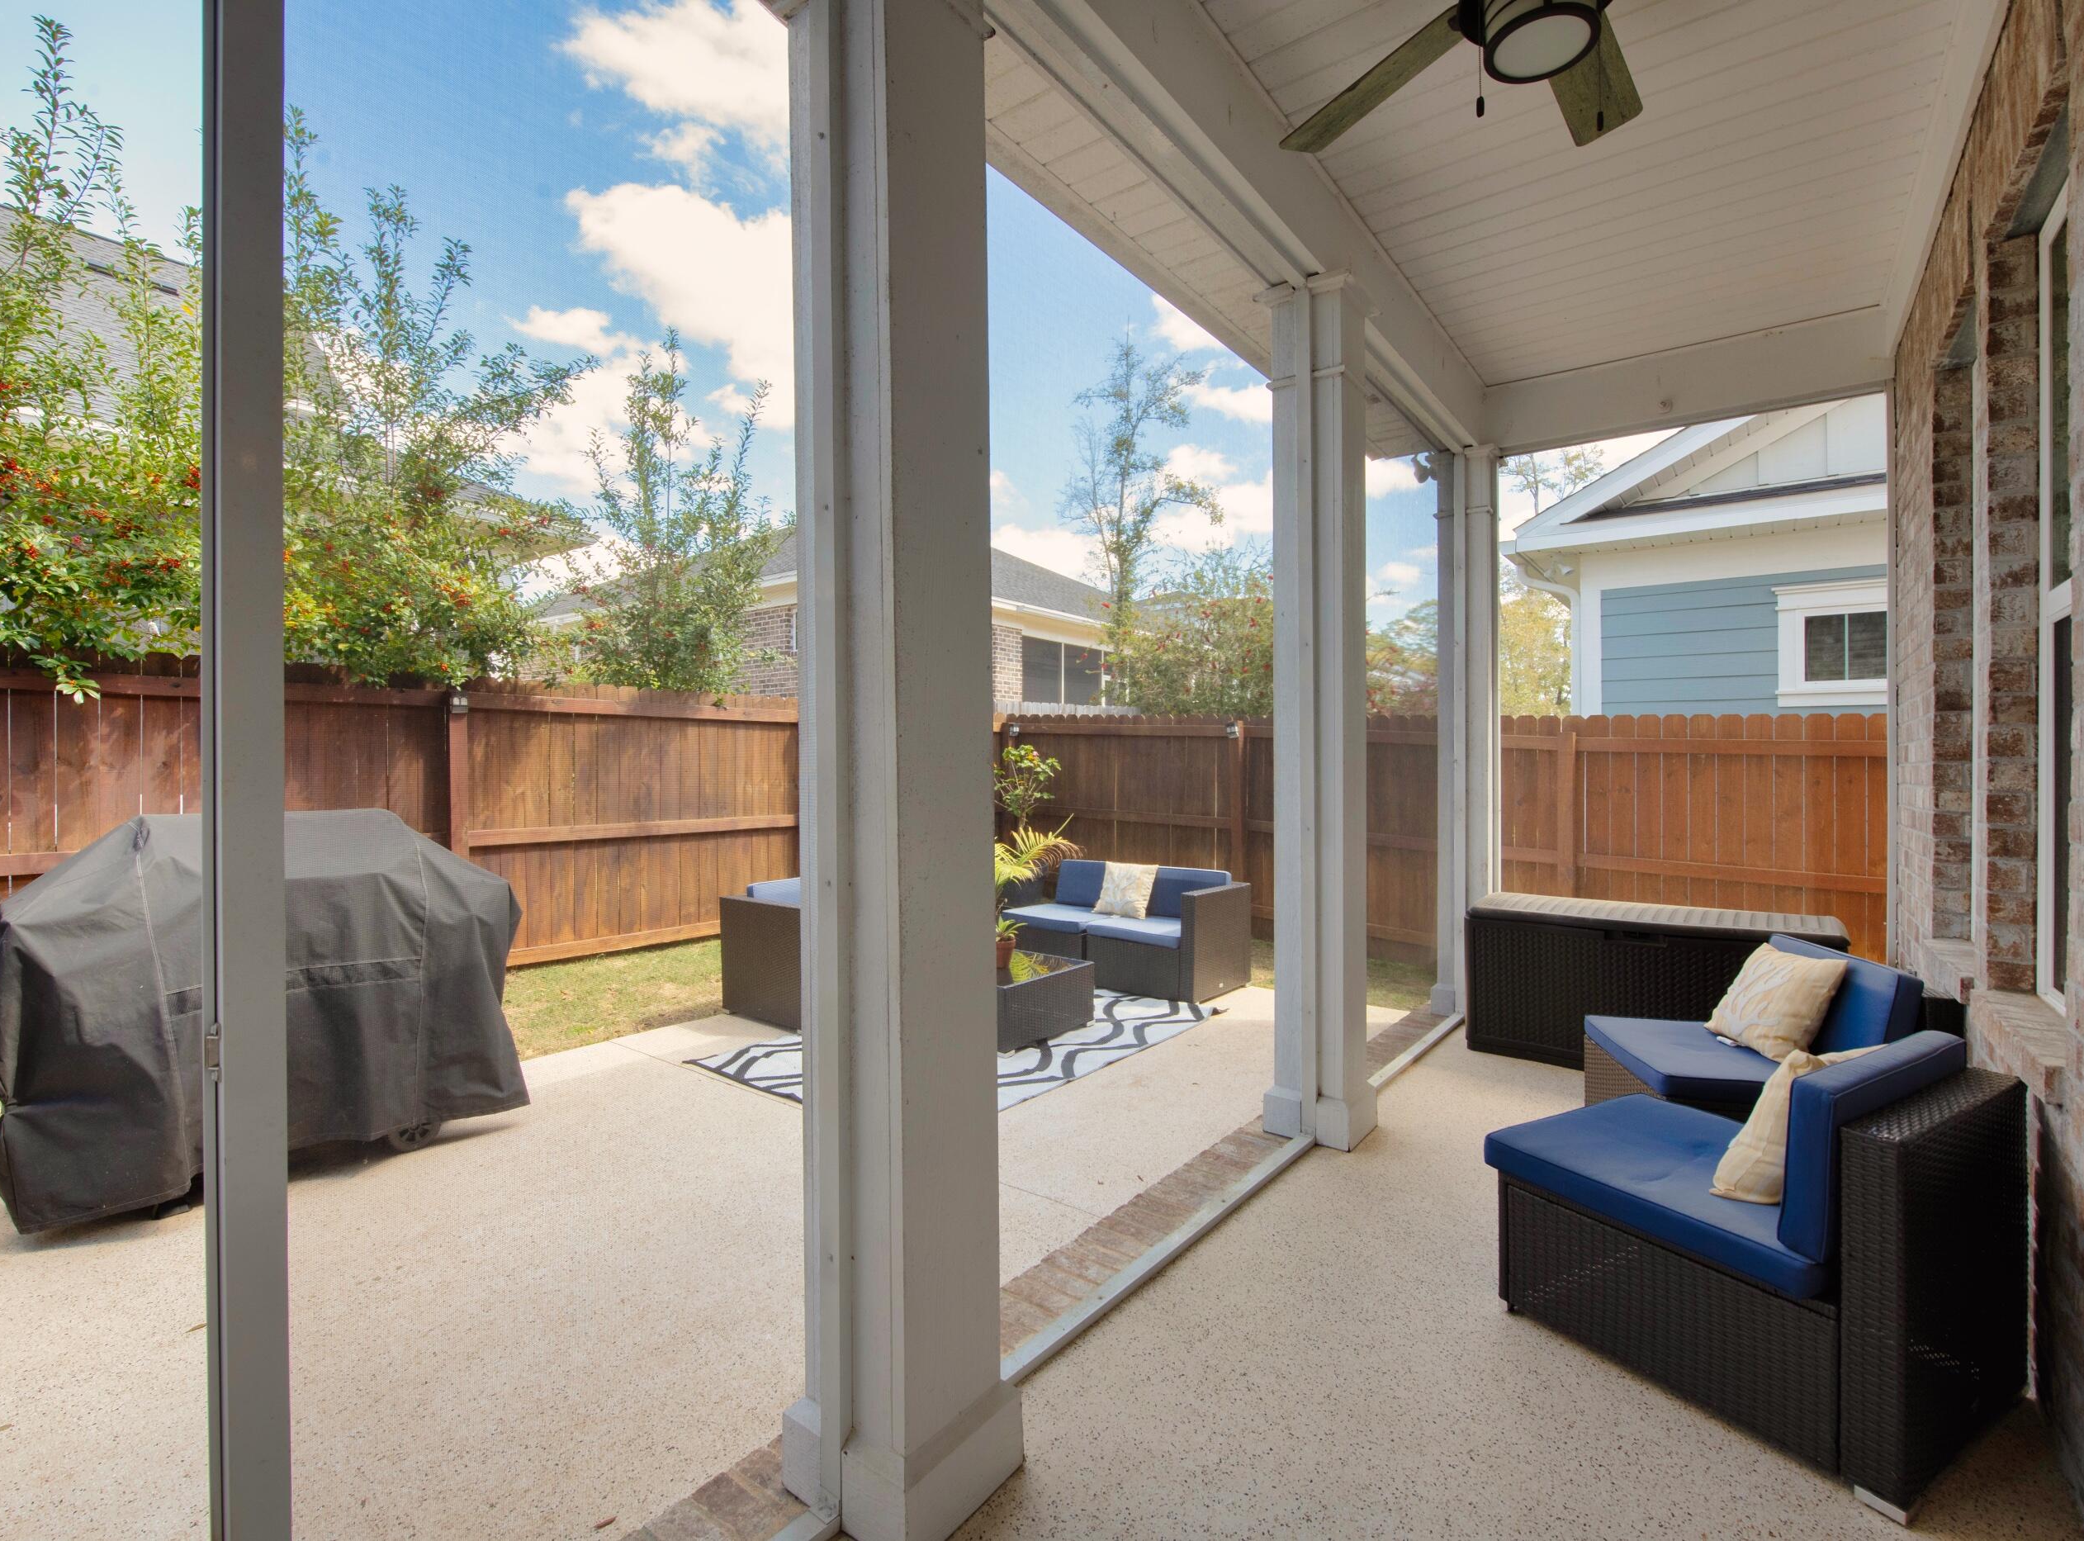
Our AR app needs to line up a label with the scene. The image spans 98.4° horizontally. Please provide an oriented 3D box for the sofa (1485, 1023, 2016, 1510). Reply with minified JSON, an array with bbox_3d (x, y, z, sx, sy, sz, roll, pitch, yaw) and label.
[{"bbox_3d":[1.511,0.908,1.951,0.620,0.684,0.713,0,0,-31],"label":"sofa"}]

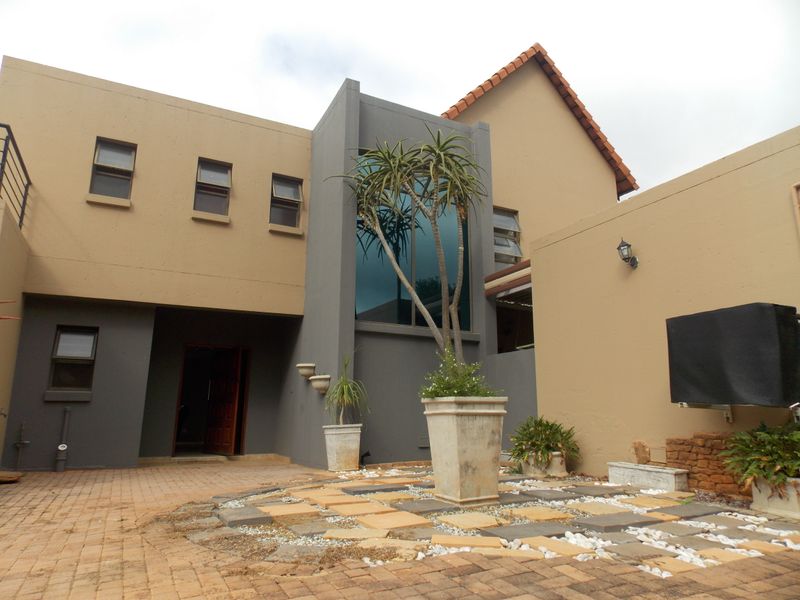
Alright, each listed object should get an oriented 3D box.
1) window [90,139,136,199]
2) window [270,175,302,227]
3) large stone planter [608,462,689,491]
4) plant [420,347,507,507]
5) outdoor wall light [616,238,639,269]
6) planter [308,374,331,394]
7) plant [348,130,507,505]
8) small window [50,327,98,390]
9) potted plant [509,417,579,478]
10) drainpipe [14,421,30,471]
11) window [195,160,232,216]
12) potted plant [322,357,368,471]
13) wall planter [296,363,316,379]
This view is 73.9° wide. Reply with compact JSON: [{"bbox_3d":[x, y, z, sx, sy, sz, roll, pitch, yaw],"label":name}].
[{"bbox_3d":[-4.838,-2.217,9.003,0.597,1.024,0.160,6,-14,-26],"label":"window"},{"bbox_3d":[-2.195,-1.904,10.280,0.593,1.026,0.160,6,-14,-26],"label":"window"},{"bbox_3d":[2.804,2.015,6.042,0.234,0.208,0.921,6,-14,-25],"label":"large stone planter"},{"bbox_3d":[0.613,1.179,5.098,0.612,1.412,0.612,6,-14,-25],"label":"plant"},{"bbox_3d":[2.925,-0.603,6.824,0.279,0.403,0.174,6,-14,-25],"label":"outdoor wall light"},{"bbox_3d":[-1.310,1.374,8.591,0.250,0.324,0.400,6,-14,-25],"label":"planter"},{"bbox_3d":[0.278,0.001,5.390,1.344,3.835,1.246,6,-14,-25],"label":"plant"},{"bbox_3d":[-5.486,0.983,8.969,0.596,1.074,0.120,6,-14,-25],"label":"small window"},{"bbox_3d":[2.029,2.048,7.536,0.880,0.800,0.880,0,-12,0],"label":"potted plant"},{"bbox_3d":[-5.936,2.283,8.324,0.150,0.741,0.120,6,-14,-25],"label":"drainpipe"},{"bbox_3d":[-3.399,-2.056,9.700,0.590,1.028,0.160,6,-14,-26],"label":"window"},{"bbox_3d":[-0.764,1.628,7.634,0.600,1.560,0.600,6,-14,-26],"label":"potted plant"},{"bbox_3d":[-1.700,1.278,9.362,0.250,0.270,0.480,6,-13,-26],"label":"wall planter"}]

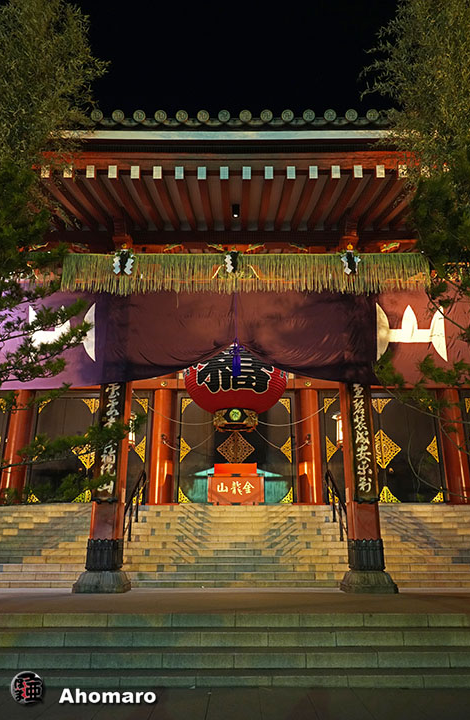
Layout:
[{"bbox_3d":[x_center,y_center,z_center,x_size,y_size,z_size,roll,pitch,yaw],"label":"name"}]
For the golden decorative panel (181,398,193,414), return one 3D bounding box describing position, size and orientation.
[{"bbox_3d":[-1.868,1.827,20.562,0.494,0.627,0.050,0,-18,0],"label":"golden decorative panel"}]

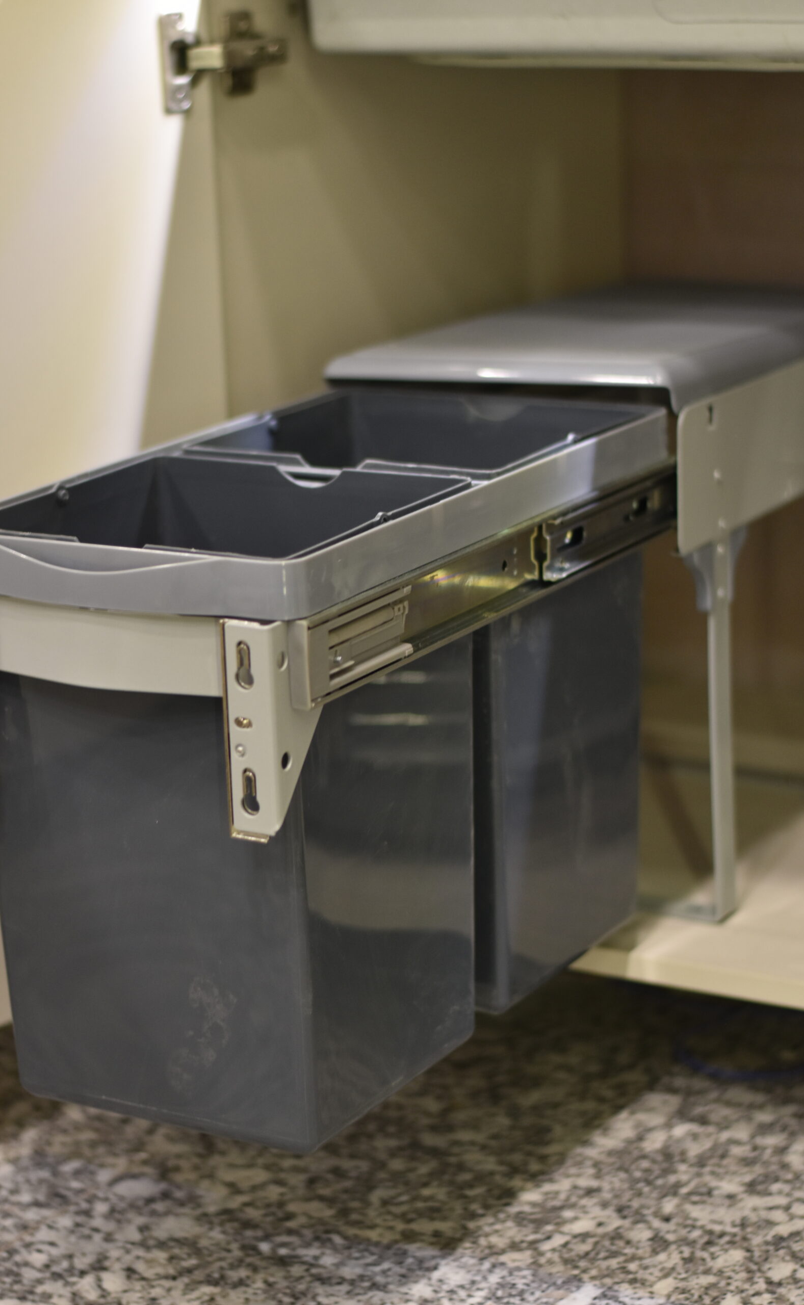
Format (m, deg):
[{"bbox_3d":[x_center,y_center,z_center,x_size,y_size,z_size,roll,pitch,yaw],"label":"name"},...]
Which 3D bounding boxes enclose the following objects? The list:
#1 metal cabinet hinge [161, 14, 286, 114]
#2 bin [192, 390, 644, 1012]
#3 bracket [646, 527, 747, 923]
[{"bbox_3d":[-0.112,-0.385,1.764,0.041,0.062,0.091,6,17,30],"label":"metal cabinet hinge"},{"bbox_3d":[0.015,0.021,1.701,0.212,0.329,0.208,6,17,30],"label":"bin"},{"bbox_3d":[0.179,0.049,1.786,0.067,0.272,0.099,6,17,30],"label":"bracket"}]

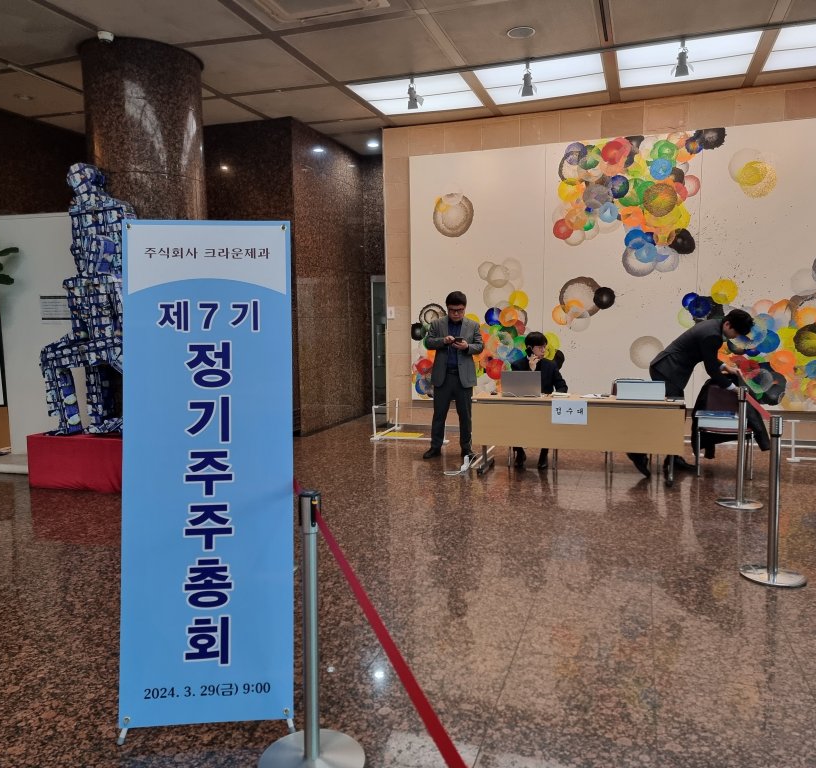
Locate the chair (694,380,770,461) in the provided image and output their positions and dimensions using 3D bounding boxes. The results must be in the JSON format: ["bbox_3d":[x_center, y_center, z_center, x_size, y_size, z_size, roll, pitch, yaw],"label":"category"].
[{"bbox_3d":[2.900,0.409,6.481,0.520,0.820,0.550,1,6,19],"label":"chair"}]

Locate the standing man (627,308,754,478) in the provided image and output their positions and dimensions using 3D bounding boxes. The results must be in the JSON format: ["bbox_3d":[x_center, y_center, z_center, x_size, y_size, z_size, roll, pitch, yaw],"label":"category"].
[{"bbox_3d":[2.570,0.080,6.454,1.050,1.500,0.550,1,6,13],"label":"standing man"}]

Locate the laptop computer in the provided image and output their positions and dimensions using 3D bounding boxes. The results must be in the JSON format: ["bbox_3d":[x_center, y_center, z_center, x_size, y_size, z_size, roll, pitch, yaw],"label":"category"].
[{"bbox_3d":[1.070,0.001,6.576,0.360,0.235,0.280,1,6,20],"label":"laptop computer"}]

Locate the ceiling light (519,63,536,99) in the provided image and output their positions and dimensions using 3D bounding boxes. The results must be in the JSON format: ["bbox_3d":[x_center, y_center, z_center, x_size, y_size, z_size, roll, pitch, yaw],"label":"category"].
[{"bbox_3d":[1.135,-2.869,6.697,0.150,0.300,0.170,1,6,20],"label":"ceiling light"}]

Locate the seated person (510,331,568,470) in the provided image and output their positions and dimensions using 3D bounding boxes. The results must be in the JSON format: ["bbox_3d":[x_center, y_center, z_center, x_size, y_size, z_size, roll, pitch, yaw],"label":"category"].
[{"bbox_3d":[1.281,0.152,6.911,0.540,1.300,0.670,0,5,11],"label":"seated person"}]

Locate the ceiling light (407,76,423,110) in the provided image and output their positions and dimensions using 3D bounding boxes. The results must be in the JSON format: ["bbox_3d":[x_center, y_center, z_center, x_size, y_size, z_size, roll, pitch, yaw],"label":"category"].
[{"bbox_3d":[0.072,-2.885,7.029,0.150,0.300,0.170,1,6,20],"label":"ceiling light"}]

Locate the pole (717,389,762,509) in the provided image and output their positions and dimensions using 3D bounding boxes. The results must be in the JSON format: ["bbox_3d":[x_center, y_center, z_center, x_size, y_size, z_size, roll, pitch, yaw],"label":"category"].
[{"bbox_3d":[2.542,0.474,5.423,0.330,0.900,0.330,1,6,20],"label":"pole"}]

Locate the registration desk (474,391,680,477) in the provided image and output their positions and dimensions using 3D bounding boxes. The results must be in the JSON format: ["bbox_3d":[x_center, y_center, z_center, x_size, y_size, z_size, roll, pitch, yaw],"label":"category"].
[{"bbox_3d":[1.534,0.477,6.455,1.800,0.735,0.550,1,6,20],"label":"registration desk"}]

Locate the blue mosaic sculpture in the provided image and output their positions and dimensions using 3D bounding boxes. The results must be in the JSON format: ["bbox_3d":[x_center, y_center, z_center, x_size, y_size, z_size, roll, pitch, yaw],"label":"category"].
[{"bbox_3d":[-2.801,-0.804,6.632,0.900,2.440,1.050,2,6,27],"label":"blue mosaic sculpture"}]

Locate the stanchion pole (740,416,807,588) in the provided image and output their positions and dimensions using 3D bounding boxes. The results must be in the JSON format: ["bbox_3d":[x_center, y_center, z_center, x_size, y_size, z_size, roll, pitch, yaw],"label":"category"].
[{"bbox_3d":[2.017,0.624,3.893,0.330,0.900,0.330,1,6,20],"label":"stanchion pole"}]

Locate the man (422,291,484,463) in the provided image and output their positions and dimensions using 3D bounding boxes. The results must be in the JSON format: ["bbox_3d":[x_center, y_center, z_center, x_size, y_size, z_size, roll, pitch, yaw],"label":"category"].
[{"bbox_3d":[0.463,-0.096,7.365,0.620,1.730,0.420,-1,5,2],"label":"man"}]

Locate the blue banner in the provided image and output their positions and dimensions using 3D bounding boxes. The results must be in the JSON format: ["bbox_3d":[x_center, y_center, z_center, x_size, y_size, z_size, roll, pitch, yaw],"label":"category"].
[{"bbox_3d":[-0.722,0.299,2.555,0.600,1.800,0.040,-1,-3,-6],"label":"blue banner"}]

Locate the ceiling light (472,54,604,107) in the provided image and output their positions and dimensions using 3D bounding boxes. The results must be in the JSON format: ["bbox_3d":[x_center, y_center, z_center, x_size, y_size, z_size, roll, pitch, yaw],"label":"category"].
[{"bbox_3d":[1.445,-3.248,7.589,1.260,0.090,1.200,1,6,19],"label":"ceiling light"}]

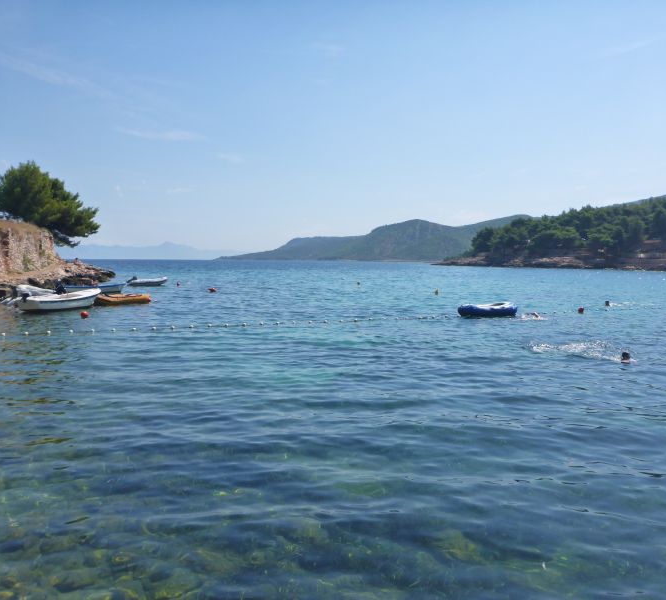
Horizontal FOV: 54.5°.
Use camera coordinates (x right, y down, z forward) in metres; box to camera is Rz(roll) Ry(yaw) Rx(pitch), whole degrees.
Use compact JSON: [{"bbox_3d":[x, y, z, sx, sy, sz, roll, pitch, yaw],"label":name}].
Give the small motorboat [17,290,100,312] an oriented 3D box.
[{"bbox_3d":[-12.472,-0.050,29.994,1.600,0.950,3.950,3,4,37],"label":"small motorboat"}]

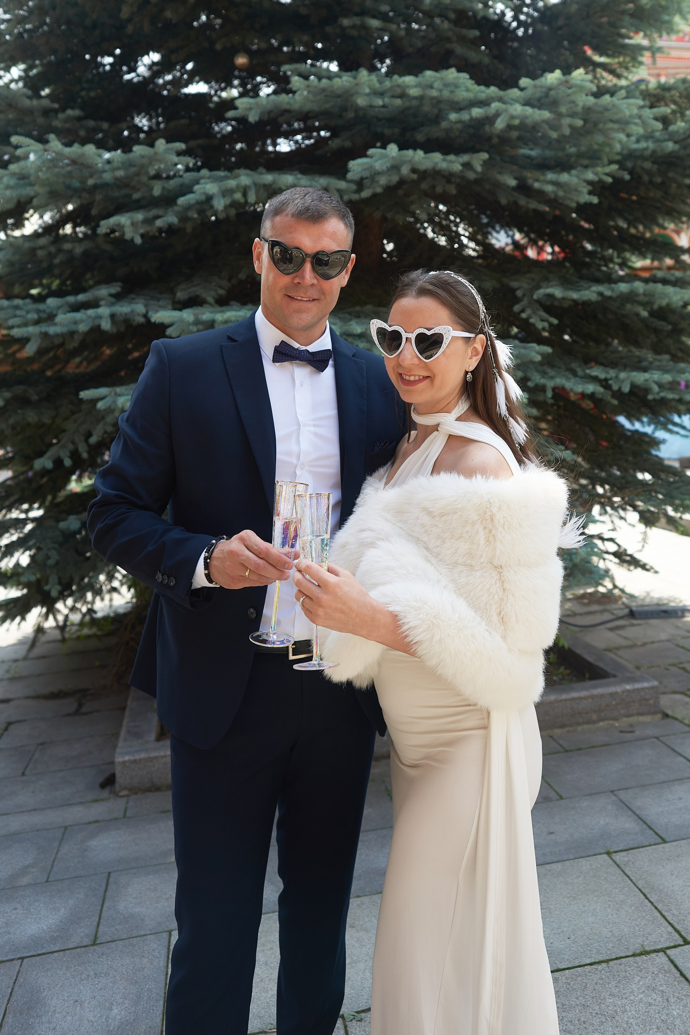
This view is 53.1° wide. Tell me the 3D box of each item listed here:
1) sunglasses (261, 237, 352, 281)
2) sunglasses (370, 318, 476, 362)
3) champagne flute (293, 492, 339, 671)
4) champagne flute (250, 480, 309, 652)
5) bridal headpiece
[{"bbox_3d":[-0.078,-0.470,1.246,0.146,0.058,0.140,3,24,-15],"label":"sunglasses"},{"bbox_3d":[0.141,-0.294,1.166,0.146,0.059,0.140,14,17,30],"label":"sunglasses"},{"bbox_3d":[-0.044,0.093,1.021,0.071,0.254,0.071,-1,0,0],"label":"champagne flute"},{"bbox_3d":[-0.098,0.070,1.071,0.071,0.254,0.071,8,10,0],"label":"champagne flute"},{"bbox_3d":[0.194,-0.283,1.216,0.190,0.275,0.140,9,14,32],"label":"bridal headpiece"}]

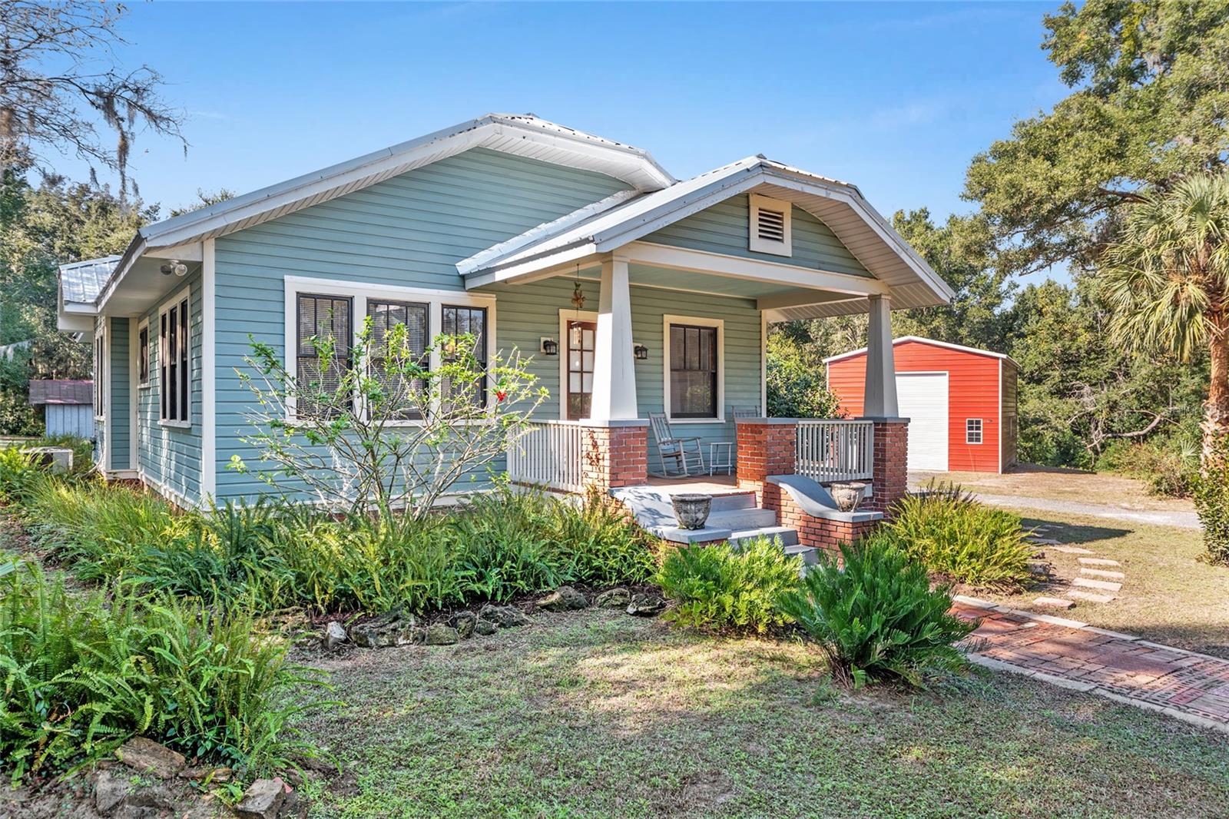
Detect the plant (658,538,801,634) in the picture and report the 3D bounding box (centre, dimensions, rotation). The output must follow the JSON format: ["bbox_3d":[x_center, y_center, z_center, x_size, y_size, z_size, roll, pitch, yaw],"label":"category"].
[{"bbox_3d":[0.980,1.402,6.944,1.180,0.660,1.100,0,0,8],"label":"plant"}]

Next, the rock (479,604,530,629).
[{"bbox_3d":[-0.891,1.658,6.613,0.420,0.160,0.300,0,0,-6],"label":"rock"}]

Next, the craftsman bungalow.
[{"bbox_3d":[-2.953,-1.094,13.345,10.000,5.700,13.800,0,0,-36],"label":"craftsman bungalow"}]

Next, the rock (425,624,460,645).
[{"bbox_3d":[-1.273,1.659,6.050,0.240,0.120,0.180,0,0,-6],"label":"rock"}]

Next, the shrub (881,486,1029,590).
[{"bbox_3d":[3.676,1.284,8.744,1.500,0.930,1.450,0,0,22],"label":"shrub"}]

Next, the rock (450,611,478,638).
[{"bbox_3d":[-1.149,1.641,6.220,0.185,0.155,0.160,0,0,-6],"label":"rock"}]

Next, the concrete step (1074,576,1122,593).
[{"bbox_3d":[4.810,1.767,8.154,0.340,0.070,0.410,0,0,-44],"label":"concrete step"}]

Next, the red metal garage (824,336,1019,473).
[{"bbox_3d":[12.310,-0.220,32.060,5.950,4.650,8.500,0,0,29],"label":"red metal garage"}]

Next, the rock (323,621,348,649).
[{"bbox_3d":[-2.023,1.634,5.950,0.150,0.170,0.140,0,0,-11],"label":"rock"}]

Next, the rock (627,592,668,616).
[{"bbox_3d":[0.273,1.652,6.993,0.330,0.160,0.260,0,0,0],"label":"rock"}]

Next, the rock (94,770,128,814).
[{"bbox_3d":[-2.214,1.662,3.600,0.130,0.130,0.140,0,0,-17],"label":"rock"}]

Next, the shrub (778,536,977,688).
[{"bbox_3d":[1.703,1.261,5.330,1.220,0.920,1.150,0,0,0],"label":"shrub"}]

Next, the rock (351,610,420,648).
[{"bbox_3d":[-1.695,1.624,6.050,0.490,0.190,0.270,0,0,-6],"label":"rock"}]

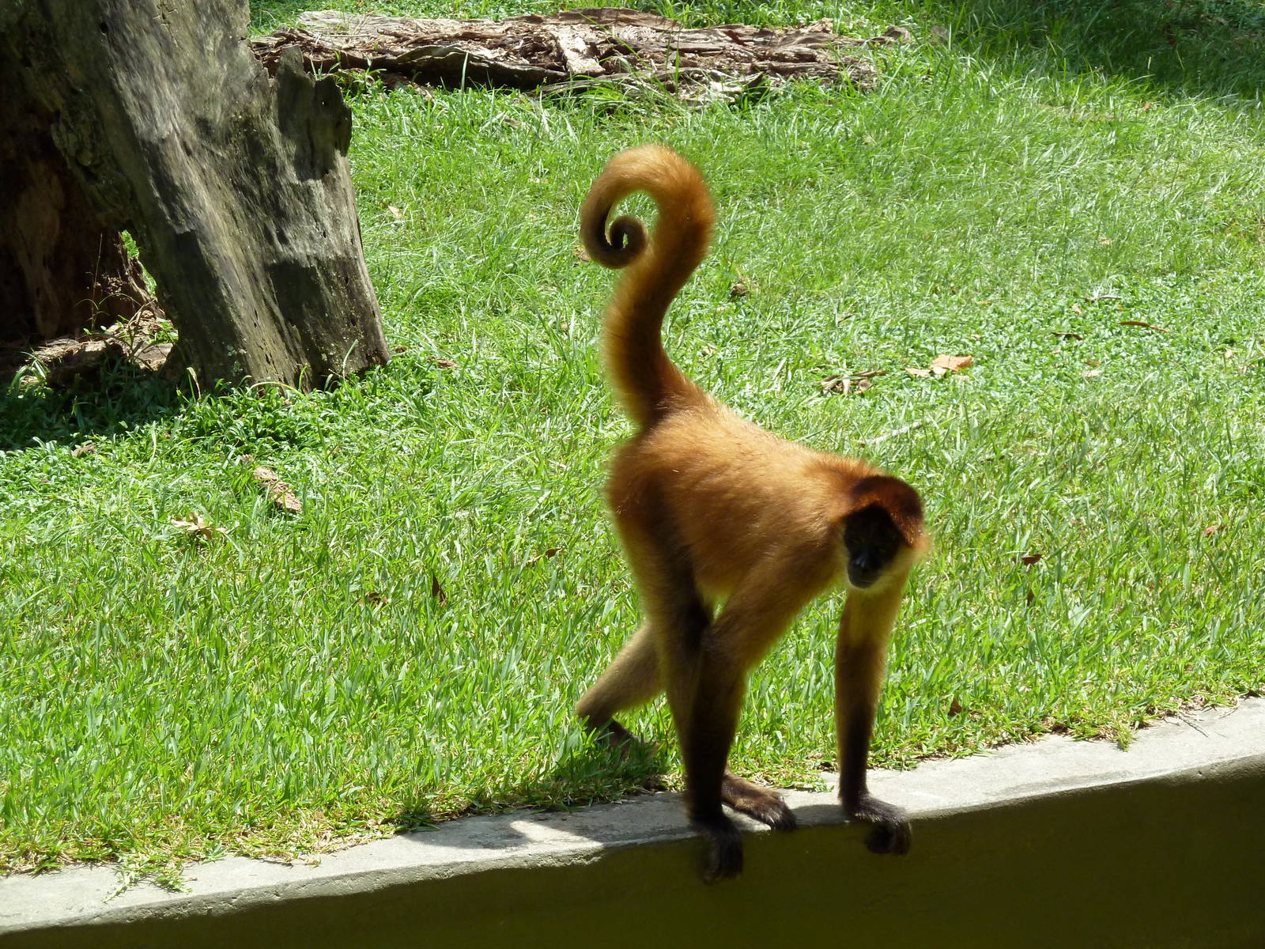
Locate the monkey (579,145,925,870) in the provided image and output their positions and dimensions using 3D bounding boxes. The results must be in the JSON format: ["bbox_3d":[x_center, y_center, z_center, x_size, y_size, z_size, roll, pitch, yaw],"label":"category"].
[{"bbox_3d":[0.118,0.045,5.619,0.520,0.820,0.270,13,21,36],"label":"monkey"}]

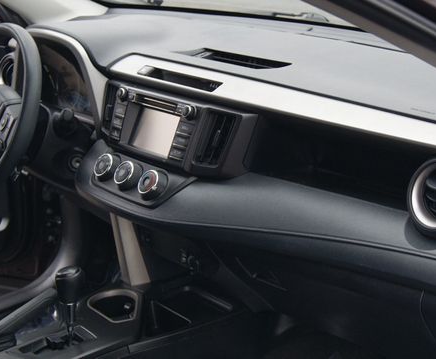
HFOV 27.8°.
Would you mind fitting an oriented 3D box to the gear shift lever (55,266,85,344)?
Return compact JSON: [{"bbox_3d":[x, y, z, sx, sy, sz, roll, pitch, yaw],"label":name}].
[{"bbox_3d":[-0.273,0.231,1.614,0.050,0.155,0.046,-14,23,-40],"label":"gear shift lever"}]

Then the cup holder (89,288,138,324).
[{"bbox_3d":[-0.182,0.276,1.712,0.100,0.065,0.120,-14,23,-40],"label":"cup holder"}]

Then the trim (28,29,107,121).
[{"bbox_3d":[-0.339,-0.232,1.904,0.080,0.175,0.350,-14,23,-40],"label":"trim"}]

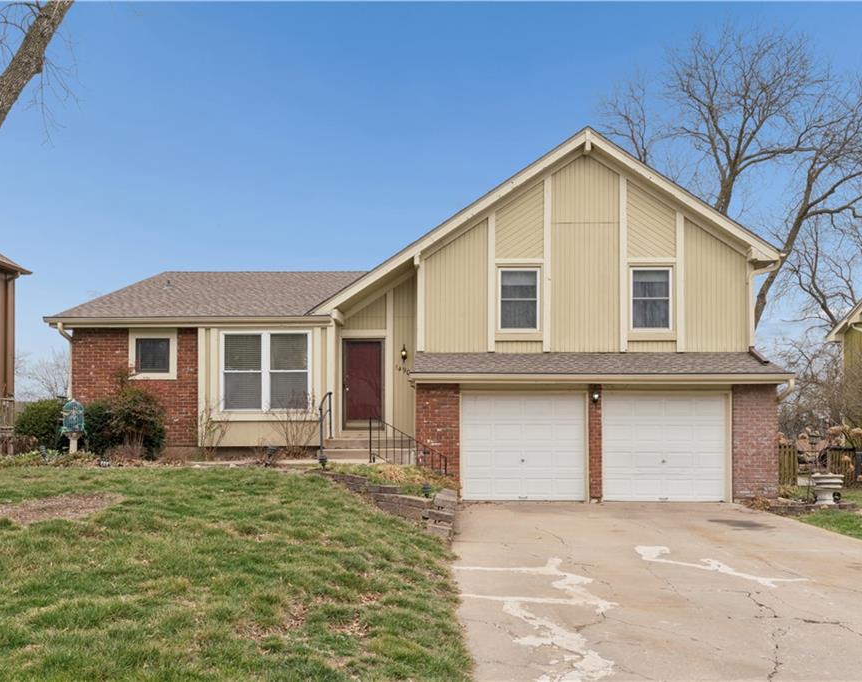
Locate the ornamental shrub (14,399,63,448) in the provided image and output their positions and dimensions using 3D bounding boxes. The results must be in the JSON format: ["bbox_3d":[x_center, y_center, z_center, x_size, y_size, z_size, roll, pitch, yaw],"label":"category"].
[{"bbox_3d":[-8.730,1.870,15.200,1.120,1.180,1.100,0,0,0],"label":"ornamental shrub"}]

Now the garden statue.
[{"bbox_3d":[-7.470,1.800,14.250,0.500,1.200,0.460,0,0,0],"label":"garden statue"}]

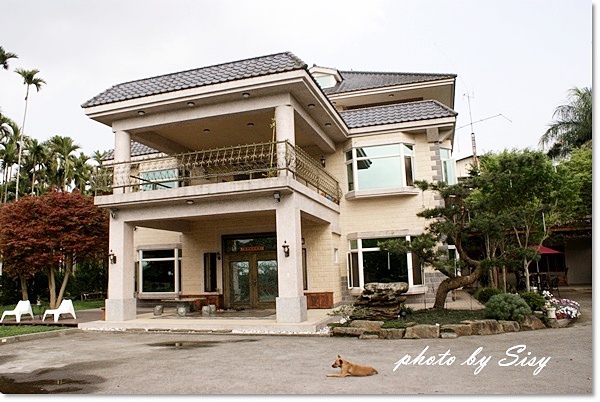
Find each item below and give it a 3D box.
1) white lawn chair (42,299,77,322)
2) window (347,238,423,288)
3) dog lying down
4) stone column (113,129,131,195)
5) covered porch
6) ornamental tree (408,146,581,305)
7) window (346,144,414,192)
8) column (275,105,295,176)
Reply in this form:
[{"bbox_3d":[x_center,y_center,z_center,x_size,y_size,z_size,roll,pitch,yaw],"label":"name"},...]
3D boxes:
[{"bbox_3d":[-8.485,3.863,15.900,0.740,0.720,0.920,-5,-10,18],"label":"white lawn chair"},{"bbox_3d":[3.394,2.428,17.980,2.944,1.979,0.463,-5,-10,18],"label":"window"},{"bbox_3d":[0.811,2.597,7.199,0.850,0.350,0.290,-2,-9,-3],"label":"dog lying down"},{"bbox_3d":[-6.423,-1.260,16.248,0.591,2.373,0.591,-5,-10,18],"label":"stone column"},{"bbox_3d":[-2.661,2.035,16.491,6.932,4.194,5.711,-5,-10,18],"label":"covered porch"},{"bbox_3d":[6.685,1.005,15.900,5.400,5.200,4.000,-6,-10,23],"label":"ornamental tree"},{"bbox_3d":[3.238,-1.363,18.601,2.816,1.871,0.463,-5,-10,18],"label":"window"},{"bbox_3d":[-0.470,-1.775,14.362,0.591,2.373,0.591,-2,-9,0],"label":"column"}]

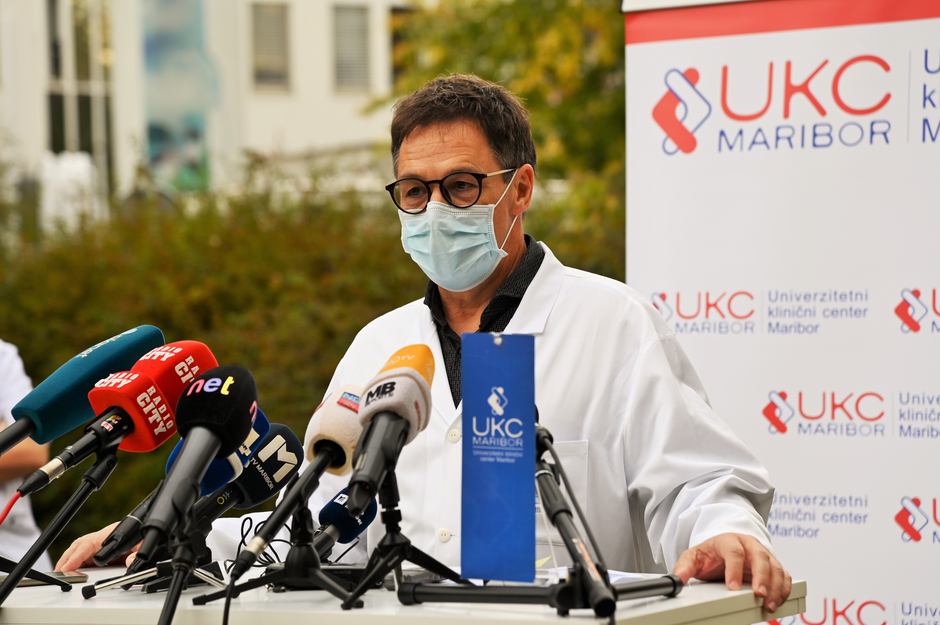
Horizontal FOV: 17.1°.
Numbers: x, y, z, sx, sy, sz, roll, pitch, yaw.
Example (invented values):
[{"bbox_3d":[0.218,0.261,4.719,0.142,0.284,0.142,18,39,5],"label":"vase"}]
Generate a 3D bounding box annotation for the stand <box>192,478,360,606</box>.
[{"bbox_3d":[-0.213,0.257,3.539,0.193,0.145,0.209,0,-1,6],"label":"stand"}]

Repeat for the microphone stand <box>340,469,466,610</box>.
[{"bbox_3d":[-0.061,0.250,3.534,0.190,0.160,0.206,0,-1,6],"label":"microphone stand"}]

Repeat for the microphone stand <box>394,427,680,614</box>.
[{"bbox_3d":[0.083,0.229,3.506,0.335,0.200,0.308,0,-1,-2],"label":"microphone stand"}]

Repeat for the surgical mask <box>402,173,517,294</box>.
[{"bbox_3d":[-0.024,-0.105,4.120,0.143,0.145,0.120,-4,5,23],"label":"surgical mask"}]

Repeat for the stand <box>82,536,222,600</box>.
[{"bbox_3d":[-0.363,0.289,3.627,0.172,0.085,0.189,0,-1,5],"label":"stand"}]

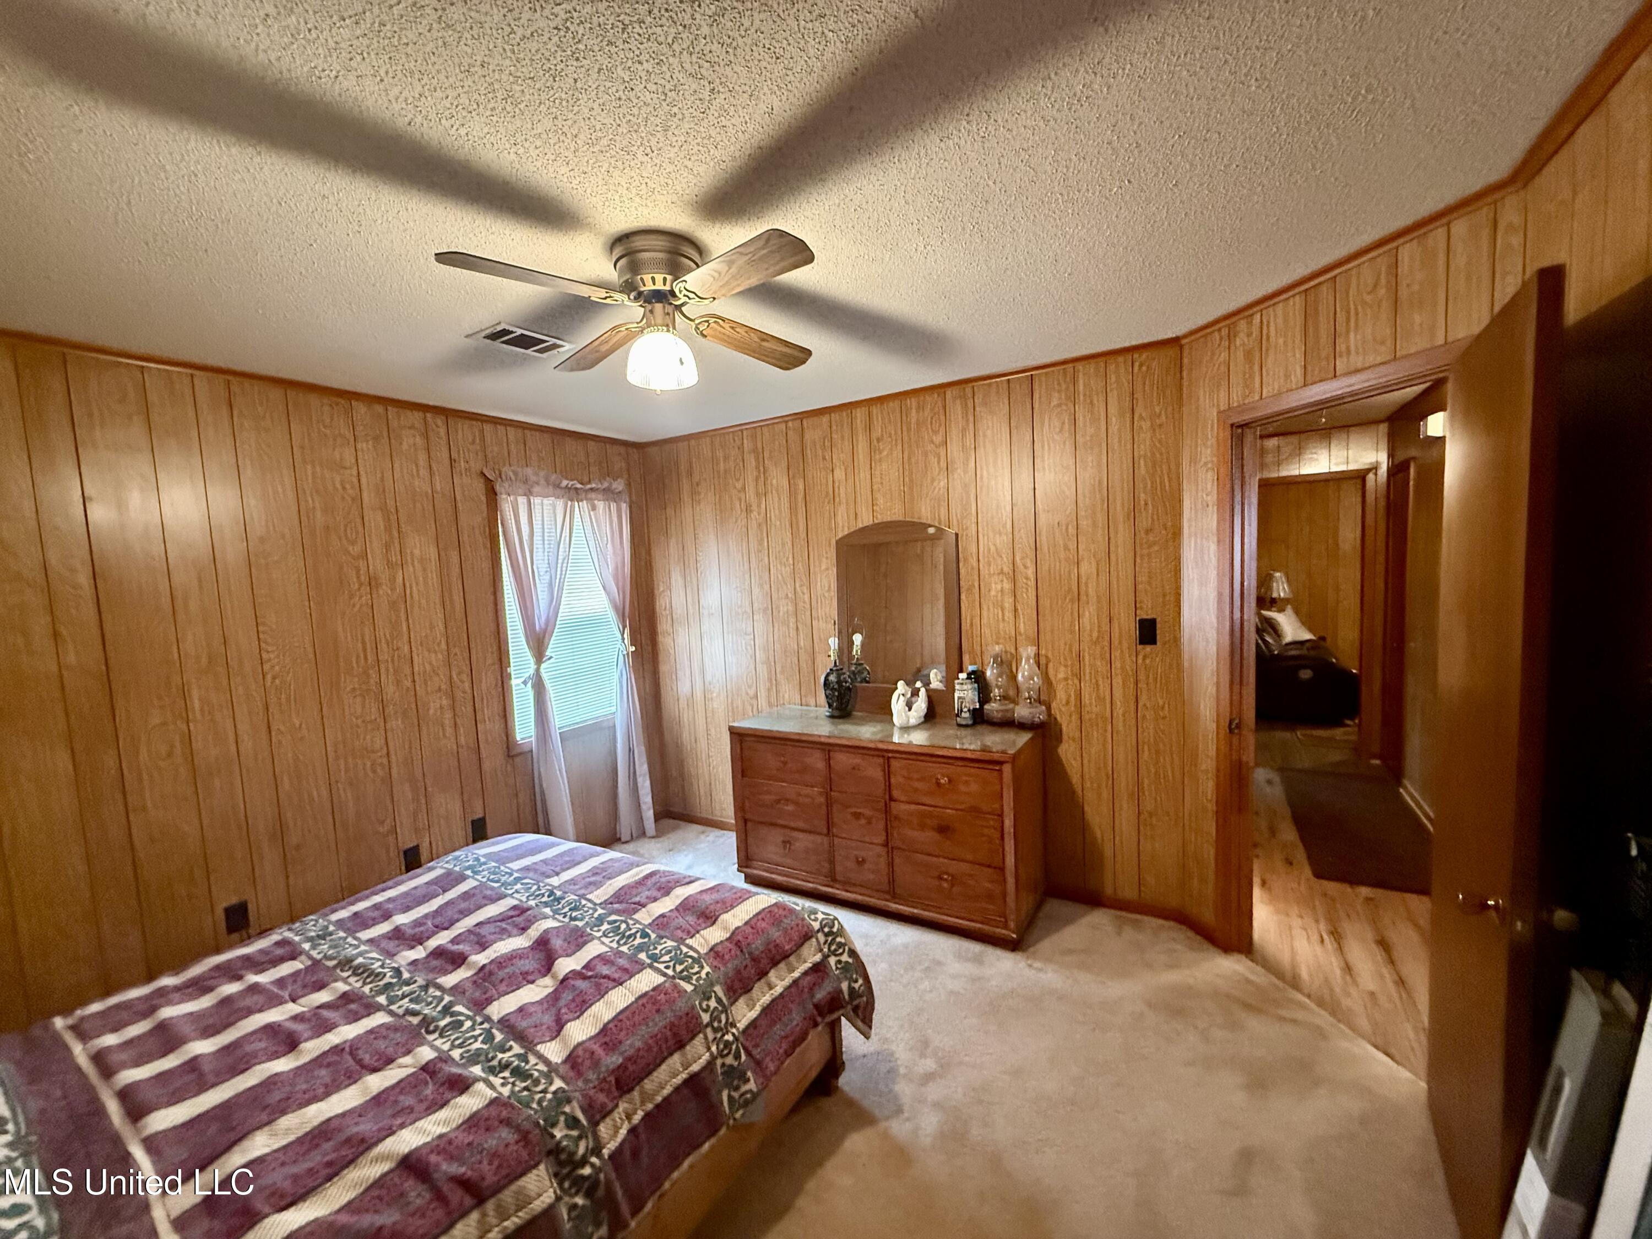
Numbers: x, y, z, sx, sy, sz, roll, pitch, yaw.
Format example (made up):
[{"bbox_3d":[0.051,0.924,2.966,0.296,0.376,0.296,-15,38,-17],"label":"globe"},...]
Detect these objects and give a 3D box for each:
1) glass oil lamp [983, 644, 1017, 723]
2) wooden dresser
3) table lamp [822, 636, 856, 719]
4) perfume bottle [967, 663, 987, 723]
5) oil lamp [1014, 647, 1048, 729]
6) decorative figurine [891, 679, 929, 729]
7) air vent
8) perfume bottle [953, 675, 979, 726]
[{"bbox_3d":[0.806,0.307,3.129,0.144,0.362,0.144,0,5,31],"label":"glass oil lamp"},{"bbox_3d":[0.280,0.921,3.234,1.410,0.825,0.505,0,5,31],"label":"wooden dresser"},{"bbox_3d":[0.068,0.295,3.453,0.157,0.410,0.157,-3,5,0],"label":"table lamp"},{"bbox_3d":[0.703,0.355,3.190,0.088,0.268,0.078,-1,5,22],"label":"perfume bottle"},{"bbox_3d":[0.928,0.306,3.037,0.143,0.366,0.143,0,5,31],"label":"oil lamp"},{"bbox_3d":[0.398,0.400,3.196,0.170,0.208,0.125,-1,5,19],"label":"decorative figurine"},{"bbox_3d":[-1.064,-0.967,2.347,0.207,0.015,0.295,0,5,31],"label":"air vent"},{"bbox_3d":[0.648,0.376,3.137,0.090,0.240,0.080,-1,5,19],"label":"perfume bottle"}]

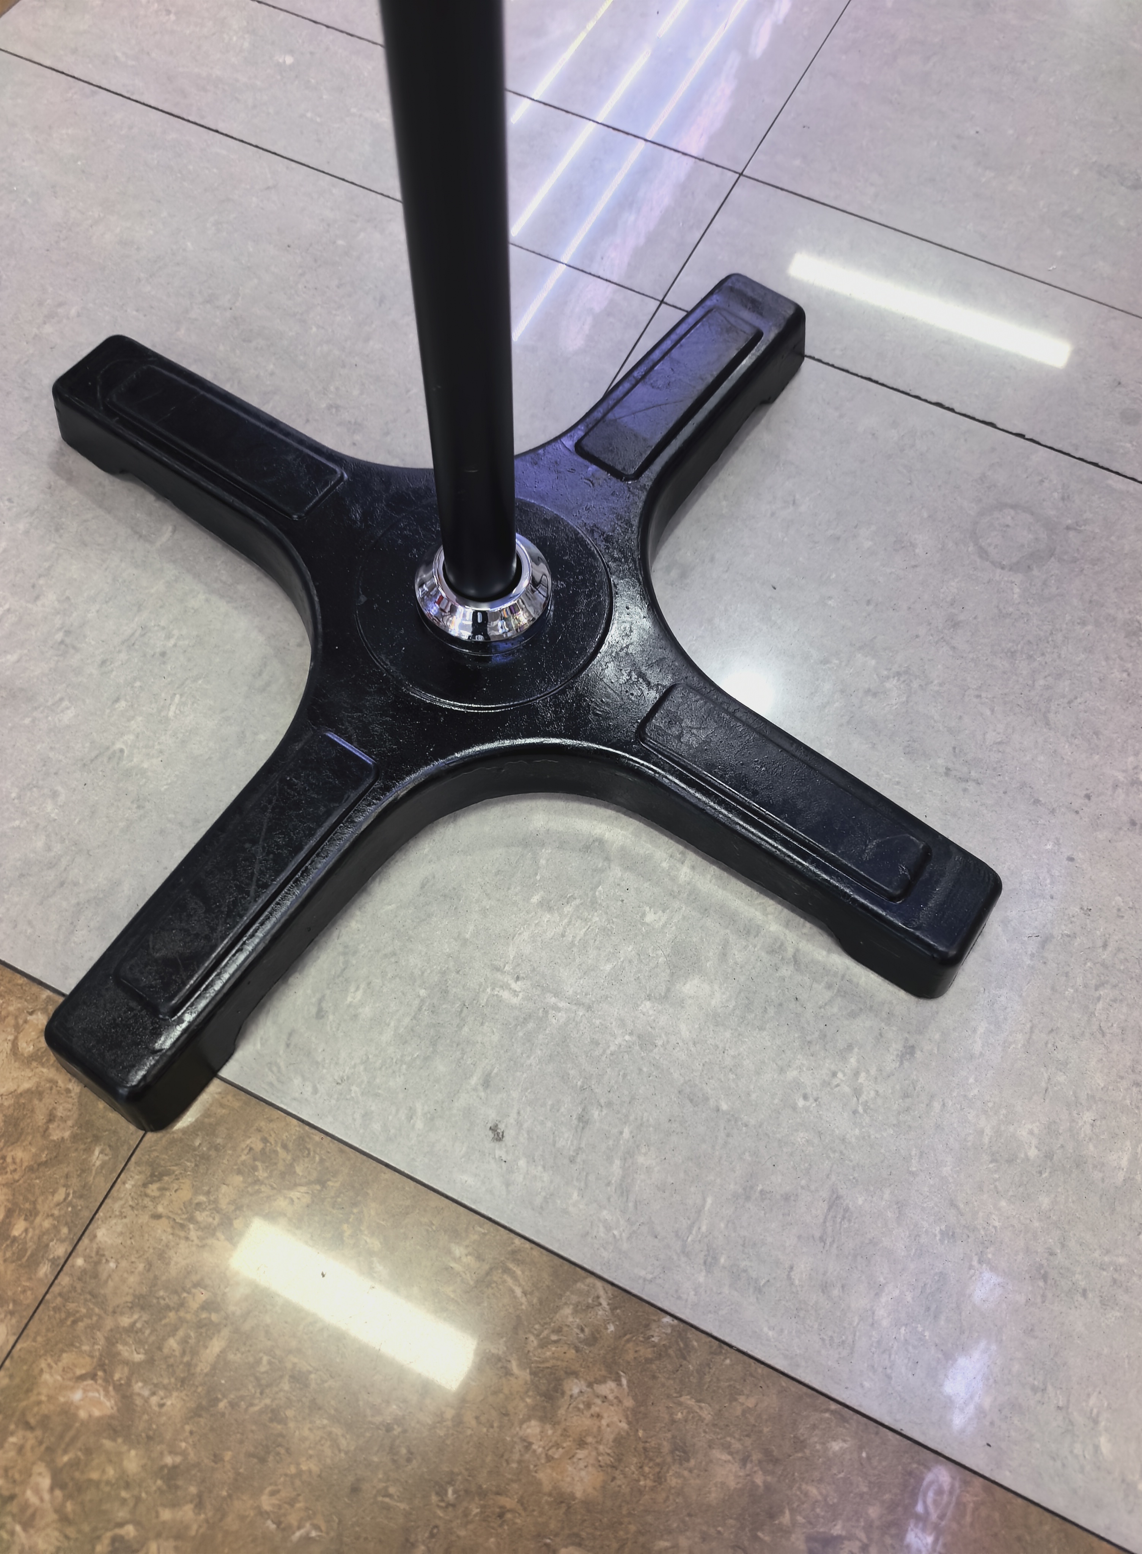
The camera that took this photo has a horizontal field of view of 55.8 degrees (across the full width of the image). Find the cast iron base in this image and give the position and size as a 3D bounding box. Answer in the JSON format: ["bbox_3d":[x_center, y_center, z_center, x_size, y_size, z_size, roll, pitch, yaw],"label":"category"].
[{"bbox_3d":[-0.048,-0.082,0.631,0.490,0.066,0.490,-8,66,-6],"label":"cast iron base"}]

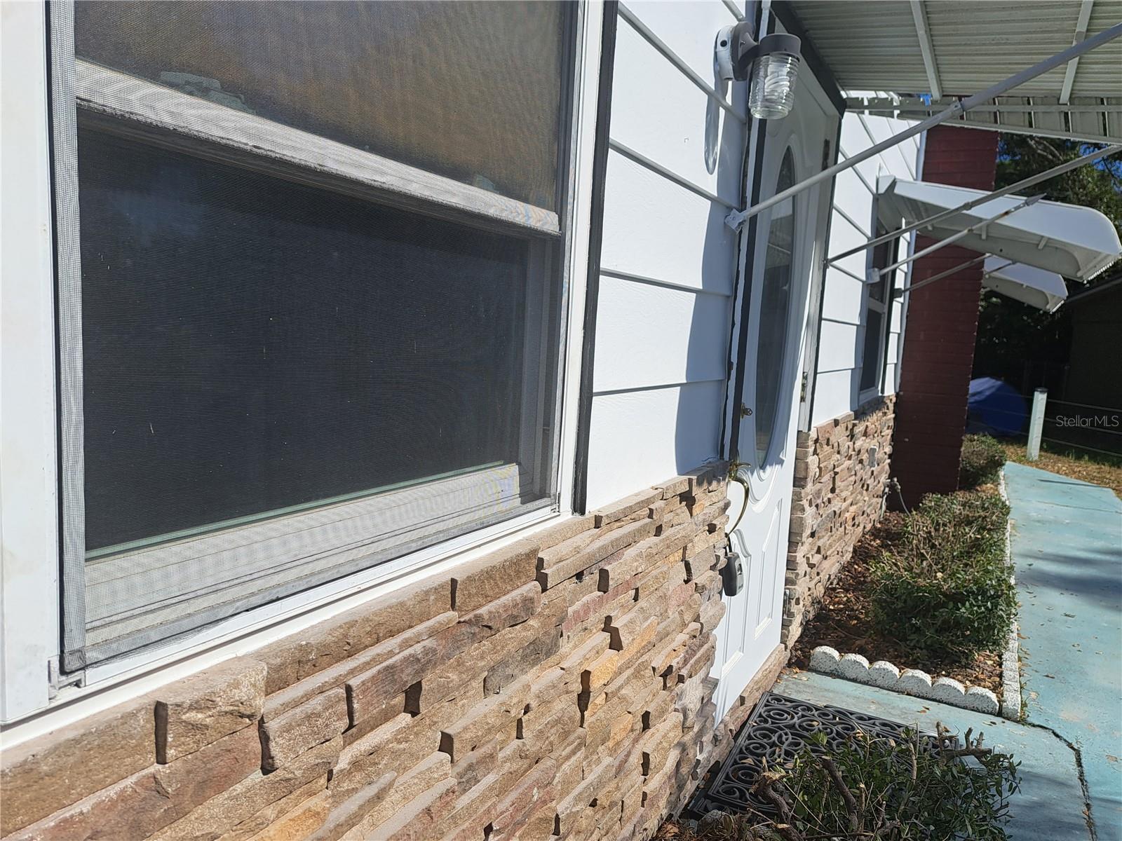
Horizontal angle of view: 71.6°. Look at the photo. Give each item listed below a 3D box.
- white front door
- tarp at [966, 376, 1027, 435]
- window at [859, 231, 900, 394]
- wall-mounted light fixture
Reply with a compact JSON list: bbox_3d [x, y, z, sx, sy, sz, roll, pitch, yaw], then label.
[{"bbox_3d":[0.683,-0.068,2.580,0.070,2.030,0.920,7,8,29],"label":"white front door"},{"bbox_3d":[6.605,-0.210,12.000,1.250,0.920,1.000,7,8,29],"label":"tarp"},{"bbox_3d":[1.724,-0.604,4.247,0.070,1.020,0.880,7,8,29],"label":"window"},{"bbox_3d":[0.425,-0.746,1.655,0.165,0.200,0.120,7,8,29],"label":"wall-mounted light fixture"}]

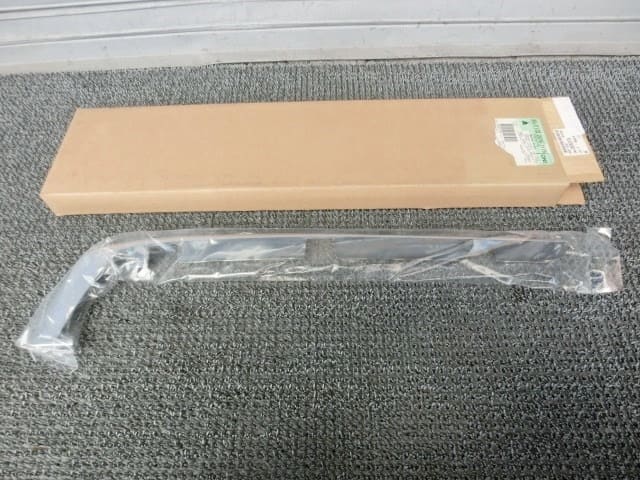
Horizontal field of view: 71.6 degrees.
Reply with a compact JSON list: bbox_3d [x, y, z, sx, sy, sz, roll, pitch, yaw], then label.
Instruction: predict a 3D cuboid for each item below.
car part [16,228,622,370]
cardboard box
[{"bbox_3d":[0.015,0.078,0.652,0.861,0.058,0.202,-1,58,3],"label":"car part"},{"bbox_3d":[-0.007,-0.151,0.793,0.912,0.060,0.199,-1,58,3],"label":"cardboard box"}]

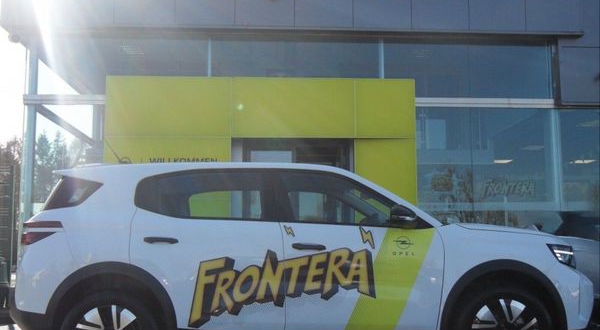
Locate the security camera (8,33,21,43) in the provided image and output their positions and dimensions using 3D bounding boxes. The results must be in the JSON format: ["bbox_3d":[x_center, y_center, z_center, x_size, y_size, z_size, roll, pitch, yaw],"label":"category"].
[{"bbox_3d":[-4.806,-2.146,8.168,0.150,0.160,0.200,-3,-5,30],"label":"security camera"}]

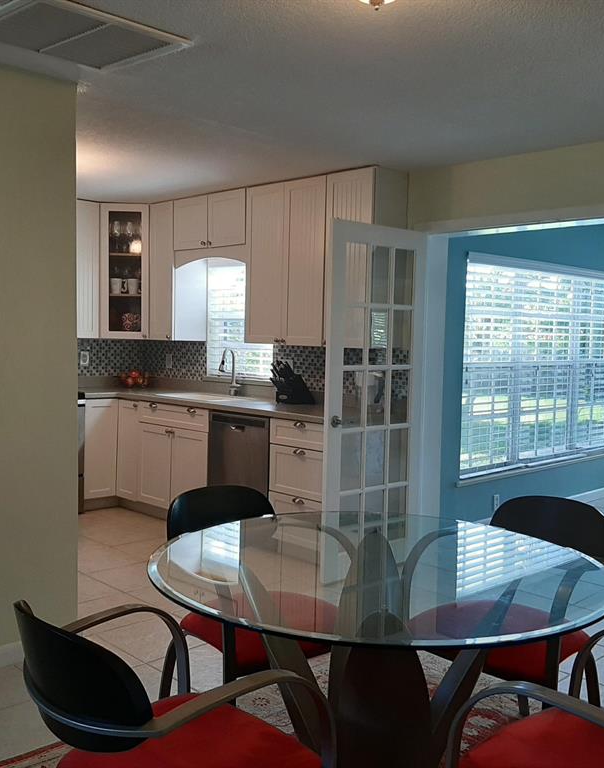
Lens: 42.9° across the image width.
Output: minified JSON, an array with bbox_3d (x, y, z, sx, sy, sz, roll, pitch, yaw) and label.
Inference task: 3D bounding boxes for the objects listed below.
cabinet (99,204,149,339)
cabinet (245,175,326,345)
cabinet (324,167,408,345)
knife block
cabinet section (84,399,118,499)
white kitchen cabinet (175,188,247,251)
[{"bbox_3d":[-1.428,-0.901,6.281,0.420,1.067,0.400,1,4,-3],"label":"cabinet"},{"bbox_3d":[0.003,-0.800,5.221,0.729,1.067,0.375,5,5,42],"label":"cabinet"},{"bbox_3d":[0.410,-0.766,4.852,0.374,1.067,0.375,5,5,42],"label":"cabinet"},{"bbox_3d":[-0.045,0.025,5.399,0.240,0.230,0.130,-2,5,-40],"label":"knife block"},{"bbox_3d":[-1.767,0.485,6.174,0.570,0.770,0.300,5,5,43],"label":"cabinet section"},{"bbox_3d":[-0.545,-1.186,5.703,0.773,0.384,0.375,5,5,42],"label":"white kitchen cabinet"}]

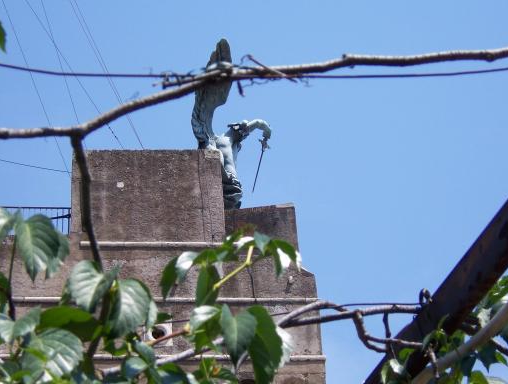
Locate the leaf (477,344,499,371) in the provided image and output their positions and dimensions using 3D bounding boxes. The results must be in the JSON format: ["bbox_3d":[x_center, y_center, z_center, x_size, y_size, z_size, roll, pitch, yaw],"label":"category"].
[{"bbox_3d":[0.474,0.336,3.000,0.046,0.057,0.025,-8,-32,8],"label":"leaf"}]

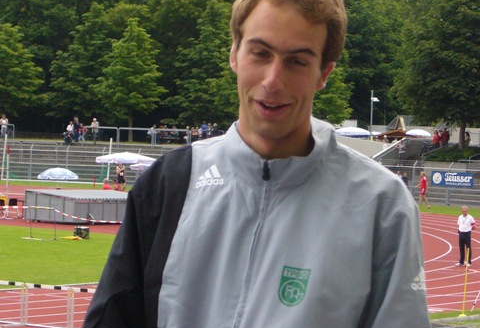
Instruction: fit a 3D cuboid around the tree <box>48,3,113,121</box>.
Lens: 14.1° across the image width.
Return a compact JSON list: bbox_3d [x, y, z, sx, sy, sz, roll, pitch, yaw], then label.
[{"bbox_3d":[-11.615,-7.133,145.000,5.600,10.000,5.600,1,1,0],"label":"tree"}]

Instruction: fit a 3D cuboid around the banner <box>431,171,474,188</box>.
[{"bbox_3d":[10.972,0.798,100.000,2.750,0.760,0.050,3,2,44],"label":"banner"}]

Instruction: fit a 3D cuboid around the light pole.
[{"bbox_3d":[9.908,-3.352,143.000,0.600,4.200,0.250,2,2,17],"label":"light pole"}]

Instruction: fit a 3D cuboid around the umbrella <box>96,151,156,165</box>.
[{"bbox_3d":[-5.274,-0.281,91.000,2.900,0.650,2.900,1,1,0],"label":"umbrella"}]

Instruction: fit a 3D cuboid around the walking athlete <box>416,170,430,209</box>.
[{"bbox_3d":[9.122,1.282,96.500,0.720,1.800,0.520,2,2,18],"label":"walking athlete"}]

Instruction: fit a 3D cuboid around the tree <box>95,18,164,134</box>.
[{"bbox_3d":[-7.763,-5.963,137.000,4.900,8.600,4.900,1,1,0],"label":"tree"}]

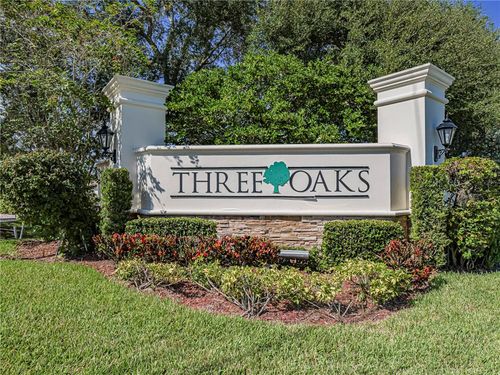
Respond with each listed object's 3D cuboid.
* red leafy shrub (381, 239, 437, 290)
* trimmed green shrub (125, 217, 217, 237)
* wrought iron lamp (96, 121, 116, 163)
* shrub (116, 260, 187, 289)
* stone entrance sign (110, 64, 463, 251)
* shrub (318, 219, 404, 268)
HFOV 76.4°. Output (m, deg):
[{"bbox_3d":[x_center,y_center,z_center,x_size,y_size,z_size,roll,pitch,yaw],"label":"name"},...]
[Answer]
[{"bbox_3d":[2.010,0.940,4.050,0.680,0.560,0.600,0,0,4],"label":"red leafy shrub"},{"bbox_3d":[-1.310,0.800,5.200,1.460,0.600,0.700,0,0,4],"label":"trimmed green shrub"},{"bbox_3d":[-3.180,-1.030,7.000,0.460,0.920,0.370,0,0,-35],"label":"wrought iron lamp"},{"bbox_3d":[-1.190,1.050,3.850,0.800,0.350,0.480,0,0,4],"label":"shrub"},{"bbox_3d":[0.387,-0.630,6.670,7.800,3.380,2.050,0,0,4],"label":"stone entrance sign"},{"bbox_3d":[1.620,0.830,4.930,1.280,0.620,0.700,0,0,4],"label":"shrub"}]

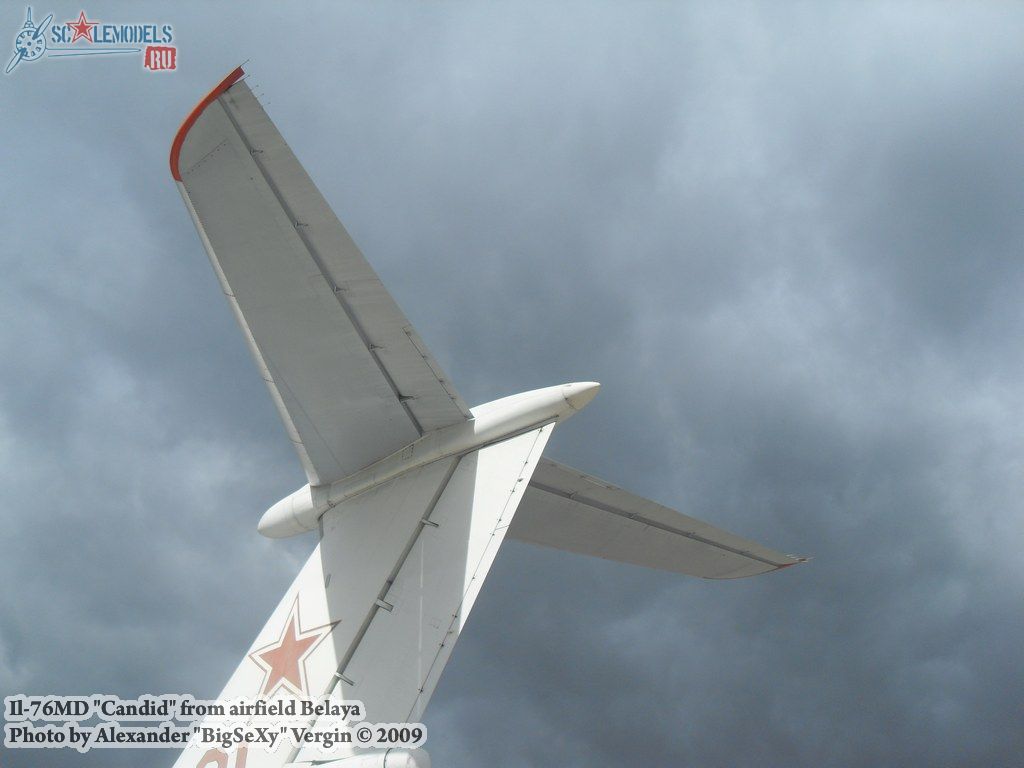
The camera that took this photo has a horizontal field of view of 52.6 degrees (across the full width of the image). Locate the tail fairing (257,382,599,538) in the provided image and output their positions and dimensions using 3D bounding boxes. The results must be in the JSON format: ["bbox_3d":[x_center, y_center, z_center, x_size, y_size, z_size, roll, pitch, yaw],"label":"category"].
[{"bbox_3d":[-2.260,1.780,22.600,10.200,1.200,1.150,-24,-46,32],"label":"tail fairing"}]

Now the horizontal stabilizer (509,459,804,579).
[{"bbox_3d":[1.560,3.580,24.700,9.900,0.500,4.800,24,-41,-24],"label":"horizontal stabilizer"}]

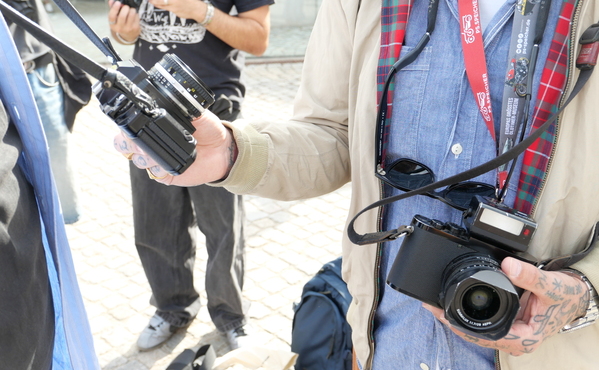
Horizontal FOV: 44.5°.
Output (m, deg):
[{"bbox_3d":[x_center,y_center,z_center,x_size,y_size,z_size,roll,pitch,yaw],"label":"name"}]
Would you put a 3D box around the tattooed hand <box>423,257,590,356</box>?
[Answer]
[{"bbox_3d":[0.199,0.115,0.700,0.148,0.083,0.085,-5,22,-13],"label":"tattooed hand"}]

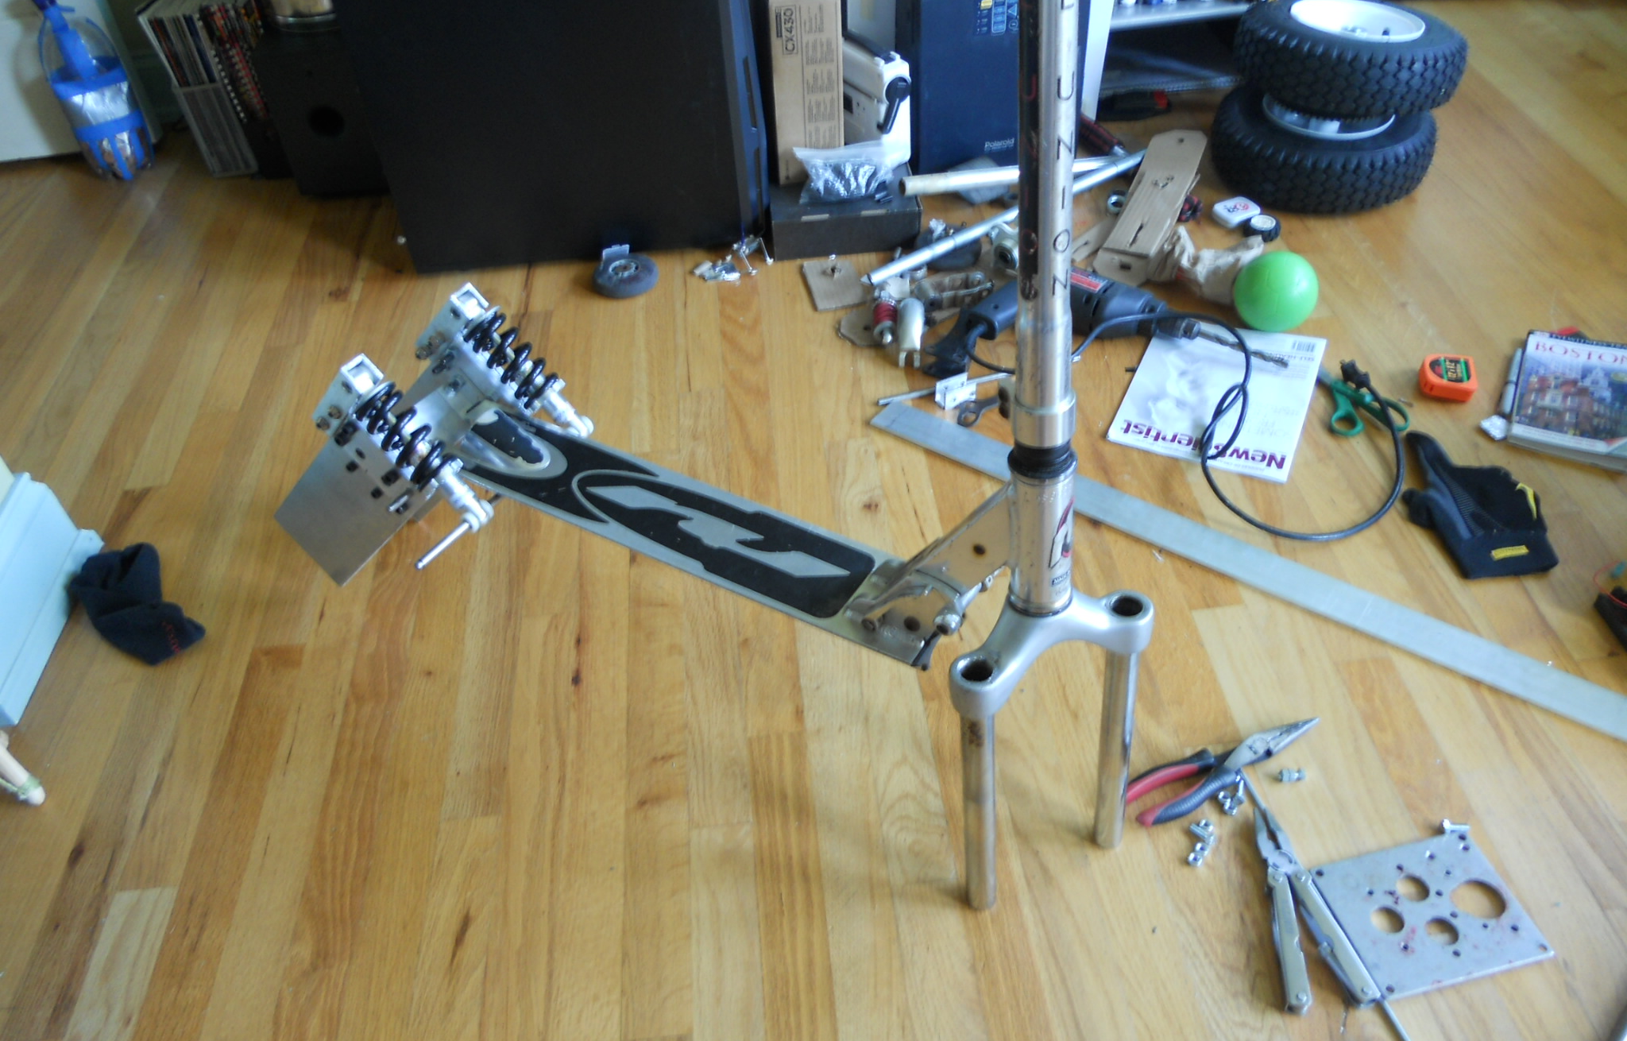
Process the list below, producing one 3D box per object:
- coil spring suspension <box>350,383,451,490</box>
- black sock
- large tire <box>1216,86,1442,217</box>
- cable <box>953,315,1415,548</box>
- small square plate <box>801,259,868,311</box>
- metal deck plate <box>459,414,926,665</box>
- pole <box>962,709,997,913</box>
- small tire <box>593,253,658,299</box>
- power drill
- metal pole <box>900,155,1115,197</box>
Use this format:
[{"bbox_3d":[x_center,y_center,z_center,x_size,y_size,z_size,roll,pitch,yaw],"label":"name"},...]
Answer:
[{"bbox_3d":[-0.387,-0.080,1.193,0.092,0.048,0.048,52,57,-7],"label":"coil spring suspension"},{"bbox_3d":[-0.698,0.088,1.306,0.088,0.052,0.154,-33,51,-26],"label":"black sock"},{"bbox_3d":[0.752,-0.566,1.882,0.308,0.090,0.308,-5,43,0],"label":"large tire"},{"bbox_3d":[0.422,-0.152,1.465,0.510,0.056,0.309,18,48,21],"label":"cable"},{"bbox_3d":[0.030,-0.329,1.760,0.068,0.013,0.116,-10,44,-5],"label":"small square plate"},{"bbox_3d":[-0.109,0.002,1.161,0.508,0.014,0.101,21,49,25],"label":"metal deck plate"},{"bbox_3d":[0.132,0.234,1.004,0.026,0.220,0.026,-7,34,0],"label":"pole"},{"bbox_3d":[-0.264,-0.346,1.787,0.090,0.027,0.090,-5,43,0],"label":"small tire"},{"bbox_3d":[0.330,-0.241,1.536,0.260,0.070,0.171,19,37,20],"label":"power drill"},{"bbox_3d":[0.297,-0.509,1.861,0.377,0.026,0.026,-12,43,-21],"label":"metal pole"}]

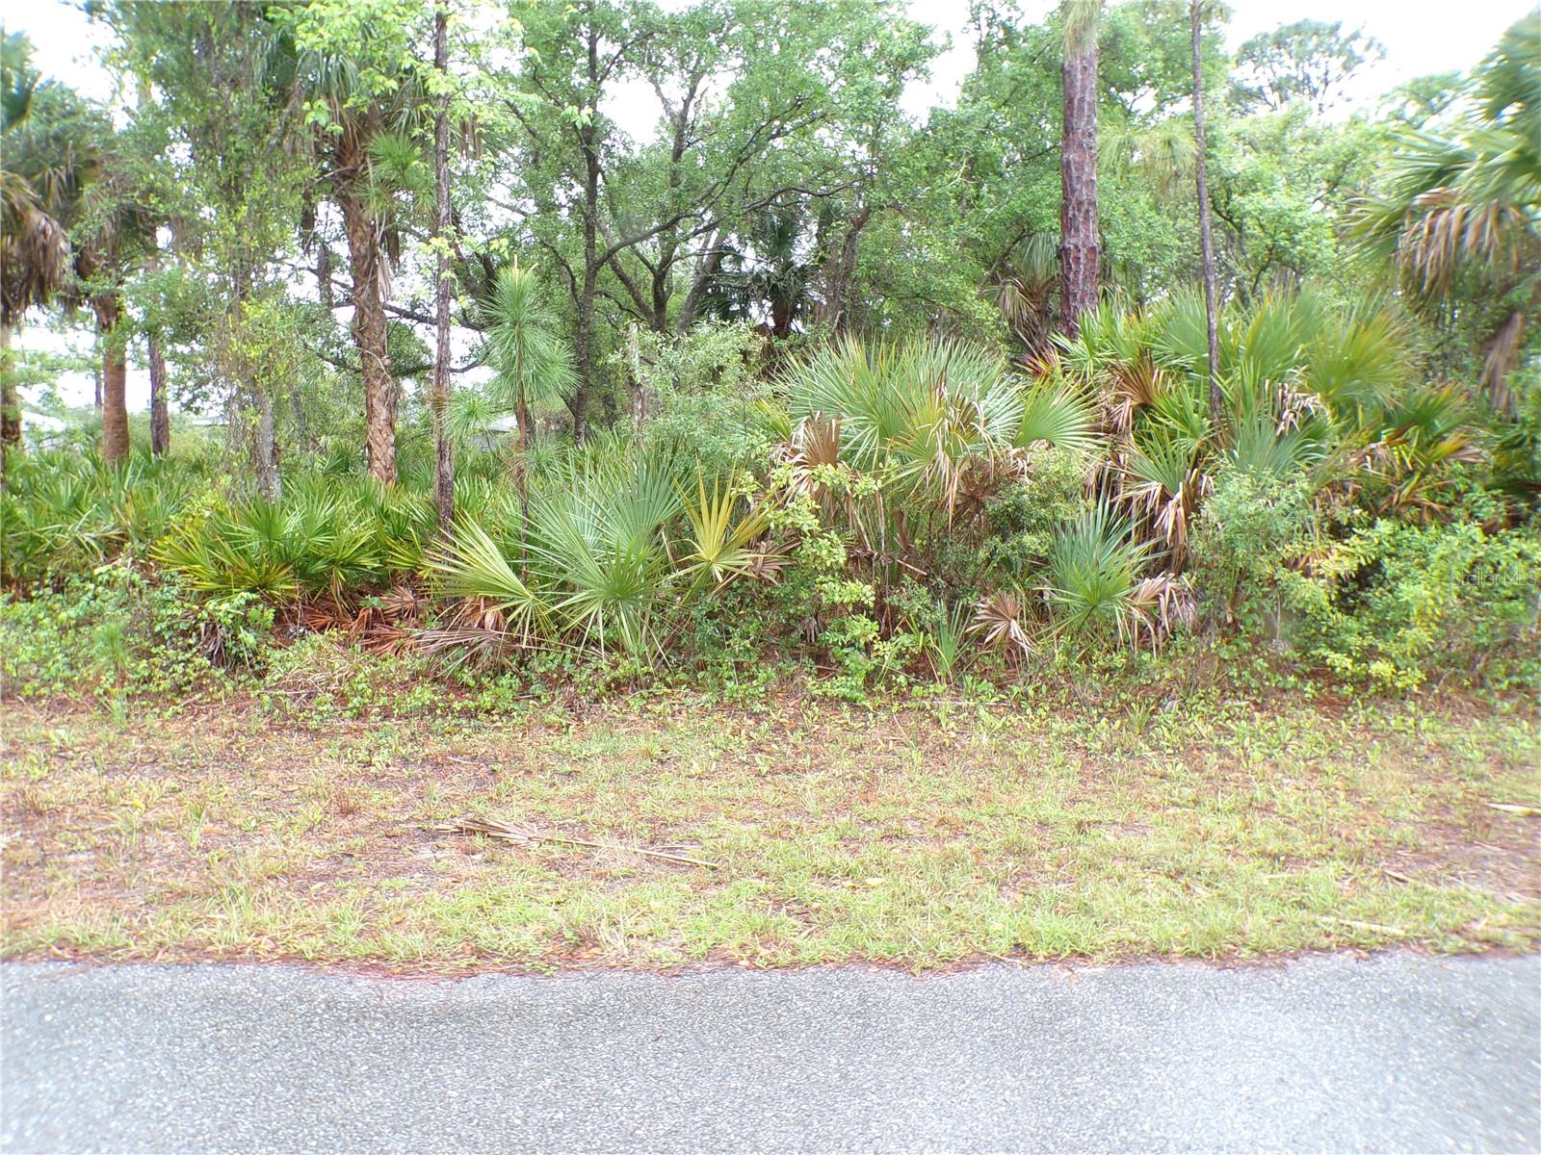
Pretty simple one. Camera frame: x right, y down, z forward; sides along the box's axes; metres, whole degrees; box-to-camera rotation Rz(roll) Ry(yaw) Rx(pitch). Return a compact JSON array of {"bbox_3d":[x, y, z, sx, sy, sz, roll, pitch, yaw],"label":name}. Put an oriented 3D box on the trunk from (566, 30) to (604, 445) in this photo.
[{"bbox_3d":[-2.922,-4.880,16.831,0.500,7.130,0.420,1,7,0],"label":"trunk"}]

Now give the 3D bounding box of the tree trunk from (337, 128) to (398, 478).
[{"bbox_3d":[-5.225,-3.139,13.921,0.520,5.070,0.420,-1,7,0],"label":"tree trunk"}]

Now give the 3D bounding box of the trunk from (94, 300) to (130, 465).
[{"bbox_3d":[-9.226,-2.401,15.019,0.380,3.070,0.360,2,7,0],"label":"trunk"}]

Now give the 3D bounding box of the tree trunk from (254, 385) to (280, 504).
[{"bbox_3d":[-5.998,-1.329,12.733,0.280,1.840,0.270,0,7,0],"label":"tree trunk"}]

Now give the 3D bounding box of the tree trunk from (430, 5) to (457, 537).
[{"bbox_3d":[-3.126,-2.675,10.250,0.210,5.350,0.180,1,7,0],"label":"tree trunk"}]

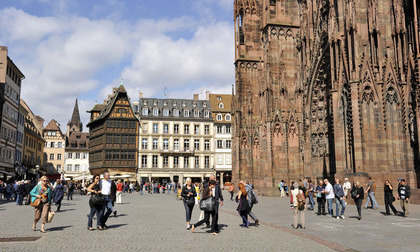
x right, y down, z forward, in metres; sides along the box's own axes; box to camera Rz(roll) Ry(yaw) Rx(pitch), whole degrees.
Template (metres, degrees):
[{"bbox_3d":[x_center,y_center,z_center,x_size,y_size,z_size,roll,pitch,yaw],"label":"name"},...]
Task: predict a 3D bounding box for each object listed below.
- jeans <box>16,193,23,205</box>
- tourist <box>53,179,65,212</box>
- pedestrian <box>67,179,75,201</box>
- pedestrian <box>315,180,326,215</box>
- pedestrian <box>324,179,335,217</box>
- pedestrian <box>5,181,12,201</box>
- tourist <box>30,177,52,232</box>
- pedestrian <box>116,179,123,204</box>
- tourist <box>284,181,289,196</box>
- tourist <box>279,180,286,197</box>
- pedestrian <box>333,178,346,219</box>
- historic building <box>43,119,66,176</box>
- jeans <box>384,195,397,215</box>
[{"bbox_3d":[-12.709,4.858,25.000,0.420,0.862,0.350,-6,-10,37],"label":"jeans"},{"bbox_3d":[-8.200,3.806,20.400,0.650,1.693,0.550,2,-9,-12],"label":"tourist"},{"bbox_3d":[-11.360,5.171,30.400,0.520,1.770,0.400,-1,-9,6],"label":"pedestrian"},{"bbox_3d":[5.136,3.355,17.400,0.540,1.595,0.450,-1,-8,3],"label":"pedestrian"},{"bbox_3d":[5.611,3.361,17.500,0.550,1.720,0.480,0,-8,-3],"label":"pedestrian"},{"bbox_3d":[-17.309,5.608,32.227,0.520,1.701,0.420,-3,-9,22],"label":"pedestrian"},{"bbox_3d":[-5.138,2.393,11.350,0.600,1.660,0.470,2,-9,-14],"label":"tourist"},{"bbox_3d":[-6.376,4.650,26.300,0.500,1.660,0.400,2,-9,-17],"label":"pedestrian"},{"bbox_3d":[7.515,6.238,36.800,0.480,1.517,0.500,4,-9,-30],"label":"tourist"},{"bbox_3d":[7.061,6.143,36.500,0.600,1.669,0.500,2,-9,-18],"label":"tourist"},{"bbox_3d":[5.456,3.073,15.800,0.550,1.685,0.450,0,-8,-5],"label":"pedestrian"},{"bbox_3d":[-38.283,7.524,96.604,5.319,17.348,9.000,0,-9,-3],"label":"historic building"},{"bbox_3d":[8.582,3.721,17.650,0.420,1.000,0.550,-6,-11,36],"label":"jeans"}]

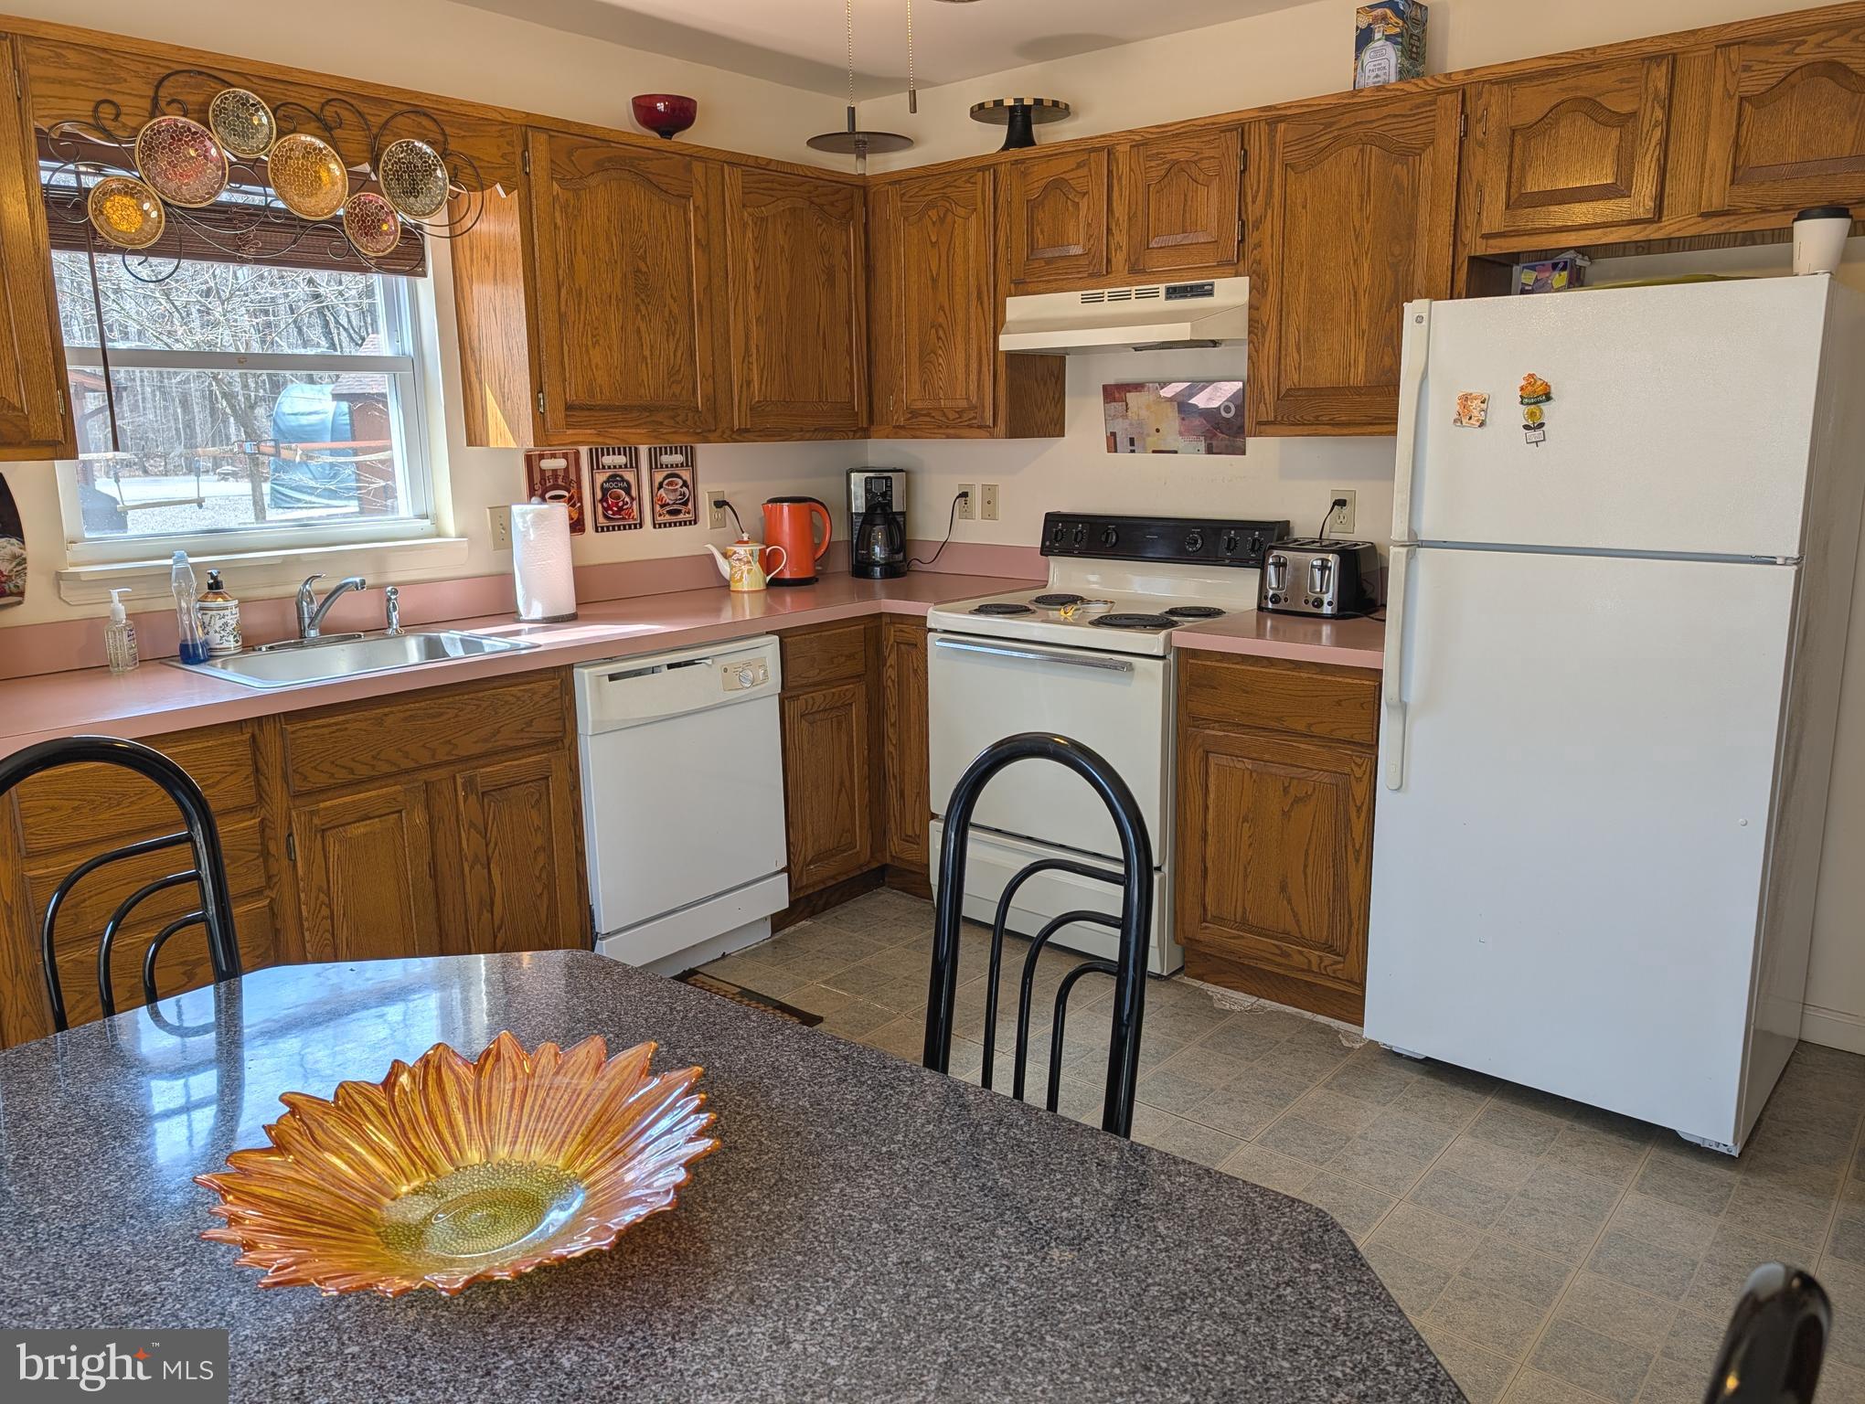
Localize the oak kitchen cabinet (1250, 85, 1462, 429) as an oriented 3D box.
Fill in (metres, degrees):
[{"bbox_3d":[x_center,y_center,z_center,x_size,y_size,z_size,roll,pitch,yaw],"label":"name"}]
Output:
[{"bbox_3d":[1.060,-1.022,3.125,0.484,0.744,0.325,9,16,40],"label":"oak kitchen cabinet"}]

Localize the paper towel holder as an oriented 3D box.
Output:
[{"bbox_3d":[-1.022,-0.373,3.376,0.172,0.318,0.172,9,16,40],"label":"paper towel holder"}]

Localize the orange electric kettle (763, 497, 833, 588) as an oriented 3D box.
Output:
[{"bbox_3d":[-0.426,-0.505,4.097,0.225,0.263,0.165,-2,12,-6],"label":"orange electric kettle"}]

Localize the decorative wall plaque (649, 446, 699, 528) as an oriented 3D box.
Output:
[{"bbox_3d":[-0.774,-0.644,3.885,0.010,0.239,0.166,9,16,40],"label":"decorative wall plaque"}]

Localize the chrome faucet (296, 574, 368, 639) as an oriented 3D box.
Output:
[{"bbox_3d":[-1.388,-0.214,2.982,0.200,0.156,0.065,6,13,27],"label":"chrome faucet"}]

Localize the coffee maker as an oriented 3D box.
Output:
[{"bbox_3d":[-0.193,-0.591,4.295,0.190,0.343,0.220,-3,12,-9],"label":"coffee maker"}]

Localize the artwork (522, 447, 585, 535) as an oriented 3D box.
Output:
[{"bbox_3d":[-1.041,-0.579,3.583,0.010,0.233,0.176,9,16,40],"label":"artwork"}]

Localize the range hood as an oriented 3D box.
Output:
[{"bbox_3d":[0.545,-1.025,3.466,0.750,0.151,0.452,9,16,40],"label":"range hood"}]

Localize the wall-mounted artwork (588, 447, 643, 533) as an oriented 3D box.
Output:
[{"bbox_3d":[-0.901,-0.609,3.707,0.010,0.238,0.164,9,16,40],"label":"wall-mounted artwork"}]

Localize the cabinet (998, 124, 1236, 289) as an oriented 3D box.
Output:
[{"bbox_3d":[0.583,-1.286,3.460,0.754,0.362,0.323,9,16,40],"label":"cabinet"}]

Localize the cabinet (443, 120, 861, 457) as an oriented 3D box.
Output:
[{"bbox_3d":[-0.662,-1.119,3.679,0.325,0.749,1.320,9,16,40],"label":"cabinet"}]

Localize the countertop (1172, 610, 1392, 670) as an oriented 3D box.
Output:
[{"bbox_3d":[0.990,-0.170,3.146,0.550,0.038,0.637,9,16,40],"label":"countertop"}]

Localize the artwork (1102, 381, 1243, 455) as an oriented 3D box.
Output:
[{"bbox_3d":[0.683,-0.805,3.685,0.452,0.198,0.022,9,16,40],"label":"artwork"}]

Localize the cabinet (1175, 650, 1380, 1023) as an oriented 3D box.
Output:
[{"bbox_3d":[0.995,0.272,3.243,0.547,0.872,0.636,9,16,40],"label":"cabinet"}]

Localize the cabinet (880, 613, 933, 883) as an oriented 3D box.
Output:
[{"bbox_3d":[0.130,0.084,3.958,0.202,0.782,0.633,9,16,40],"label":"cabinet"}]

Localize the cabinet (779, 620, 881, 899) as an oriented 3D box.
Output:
[{"bbox_3d":[-0.496,0.138,3.887,0.625,0.831,0.410,9,16,40],"label":"cabinet"}]

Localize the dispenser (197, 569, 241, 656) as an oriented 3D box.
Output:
[{"bbox_3d":[-1.583,-0.204,2.872,0.086,0.189,0.086,-7,14,-27],"label":"dispenser"}]

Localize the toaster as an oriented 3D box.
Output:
[{"bbox_3d":[0.999,-0.324,3.345,0.231,0.179,0.208,9,16,40],"label":"toaster"}]

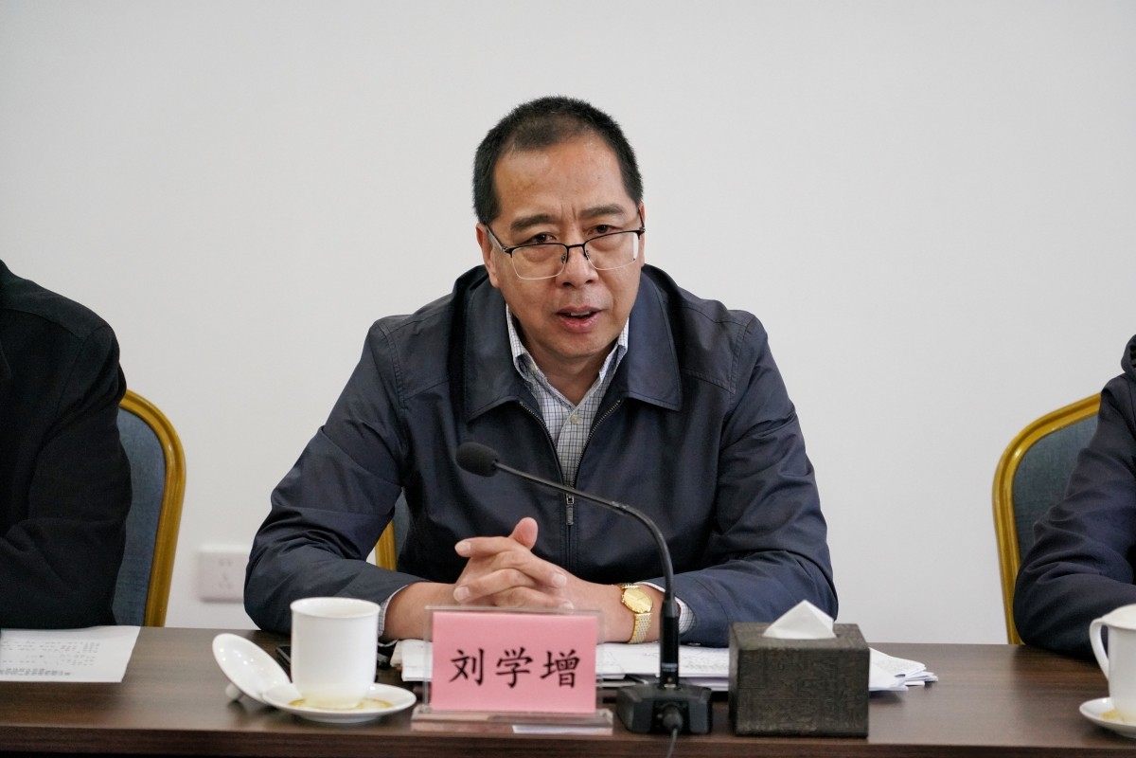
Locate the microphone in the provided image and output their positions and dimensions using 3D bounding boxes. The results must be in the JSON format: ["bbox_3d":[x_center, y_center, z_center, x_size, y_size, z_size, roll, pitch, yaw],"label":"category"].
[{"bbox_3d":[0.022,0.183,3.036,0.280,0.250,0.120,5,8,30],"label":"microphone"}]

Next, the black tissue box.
[{"bbox_3d":[0.212,0.277,2.997,0.120,0.082,0.118,1,7,-1],"label":"black tissue box"}]

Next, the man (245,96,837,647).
[{"bbox_3d":[-0.034,0.343,3.497,0.620,1.300,0.660,1,7,0],"label":"man"}]

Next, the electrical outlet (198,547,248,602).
[{"bbox_3d":[-0.535,0.305,5.074,0.086,0.086,0.014,1,7,0],"label":"electrical outlet"}]

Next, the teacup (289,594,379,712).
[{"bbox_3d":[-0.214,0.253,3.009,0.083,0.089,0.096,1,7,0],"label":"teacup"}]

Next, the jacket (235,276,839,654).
[{"bbox_3d":[-0.030,0.190,3.468,0.620,0.620,0.500,1,7,0],"label":"jacket"}]

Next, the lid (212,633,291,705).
[{"bbox_3d":[-0.303,0.282,3.027,0.090,0.035,0.090,43,24,0],"label":"lid"}]

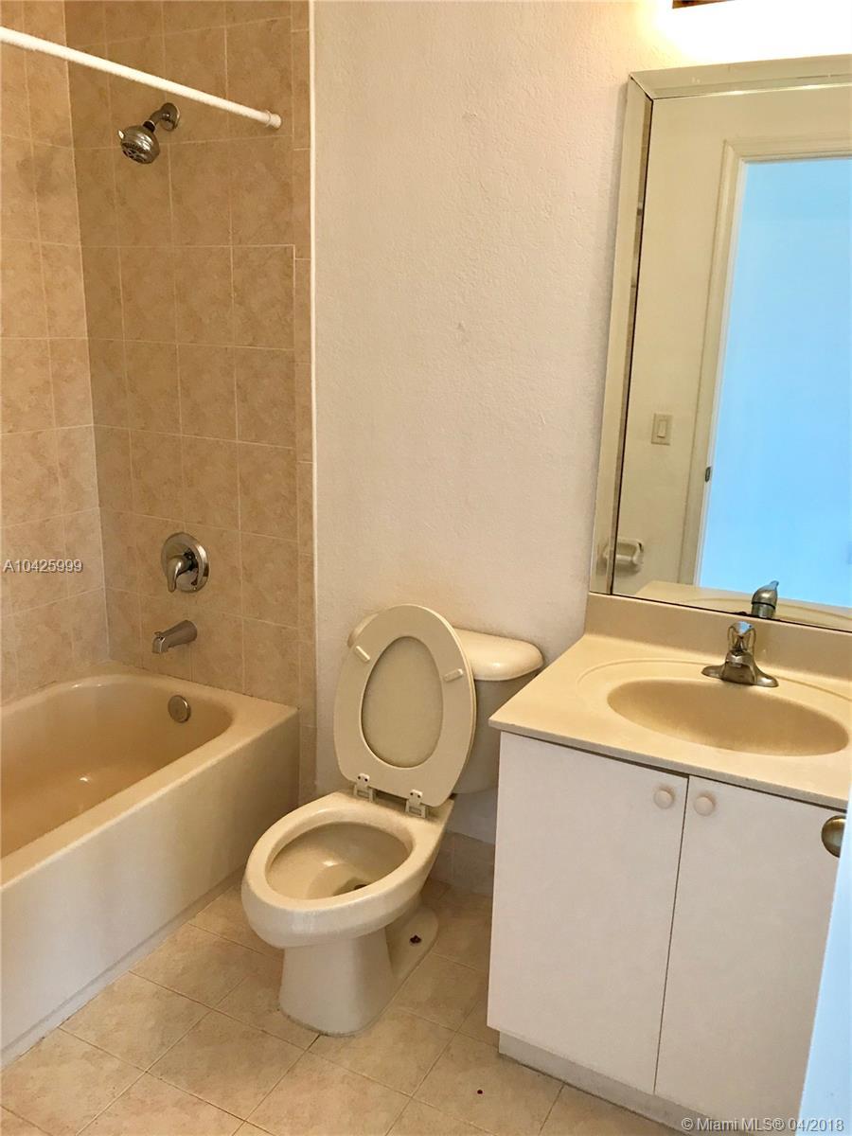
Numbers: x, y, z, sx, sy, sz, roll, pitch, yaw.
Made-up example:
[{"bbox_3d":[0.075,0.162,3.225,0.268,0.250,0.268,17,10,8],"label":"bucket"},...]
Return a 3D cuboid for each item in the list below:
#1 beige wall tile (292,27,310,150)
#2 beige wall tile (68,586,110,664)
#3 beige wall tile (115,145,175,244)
[{"bbox_3d":[-0.299,-1.155,2.233,0.051,0.257,0.010,9,17,26],"label":"beige wall tile"},{"bbox_3d":[-1.067,0.196,2.911,0.010,0.246,0.143,9,17,26],"label":"beige wall tile"},{"bbox_3d":[-0.766,-1.011,2.504,0.198,0.254,0.012,10,18,26],"label":"beige wall tile"}]

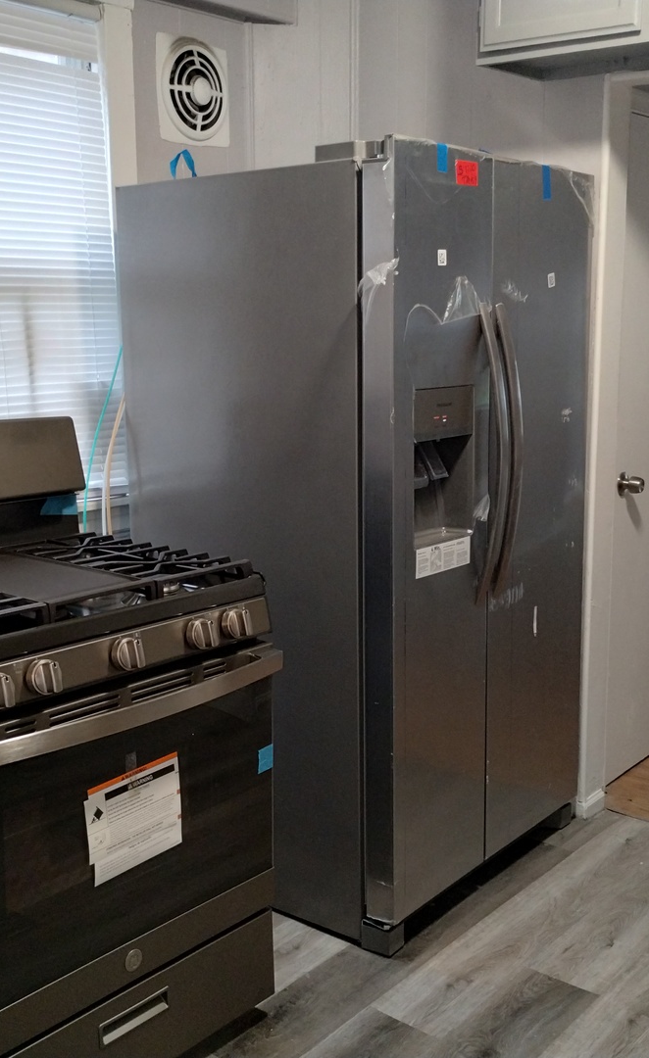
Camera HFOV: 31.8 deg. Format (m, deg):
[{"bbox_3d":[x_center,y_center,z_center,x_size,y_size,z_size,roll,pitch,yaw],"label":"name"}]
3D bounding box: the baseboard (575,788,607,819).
[{"bbox_3d":[0.777,0.799,3.332,0.042,0.058,0.105,8,14,39],"label":"baseboard"}]

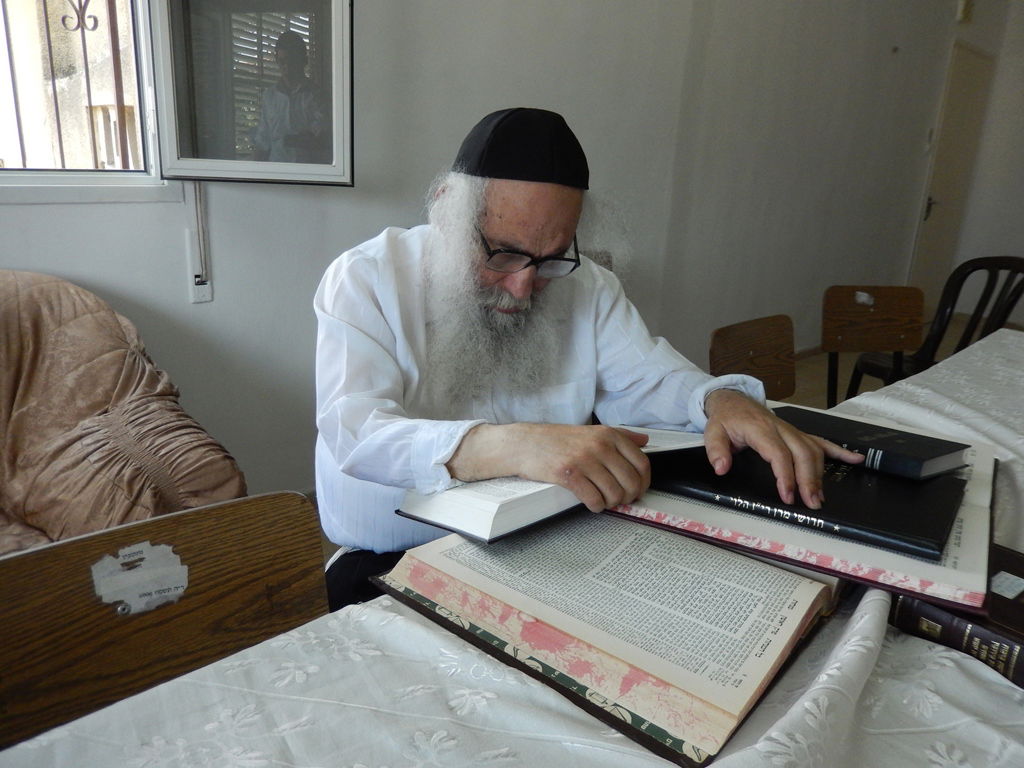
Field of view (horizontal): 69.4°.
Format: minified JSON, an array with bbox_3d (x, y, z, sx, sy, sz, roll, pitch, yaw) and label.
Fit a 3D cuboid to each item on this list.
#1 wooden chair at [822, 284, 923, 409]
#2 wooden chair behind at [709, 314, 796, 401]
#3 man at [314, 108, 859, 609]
[{"bbox_3d":[1.334,0.099,2.551,0.420,0.790,0.480,-2,18,-14],"label":"wooden chair"},{"bbox_3d":[0.771,0.272,1.896,0.420,0.790,0.480,-12,22,-40],"label":"wooden chair behind"},{"bbox_3d":[0.013,0.224,1.164,0.630,1.220,0.750,-8,20,-31],"label":"man"}]

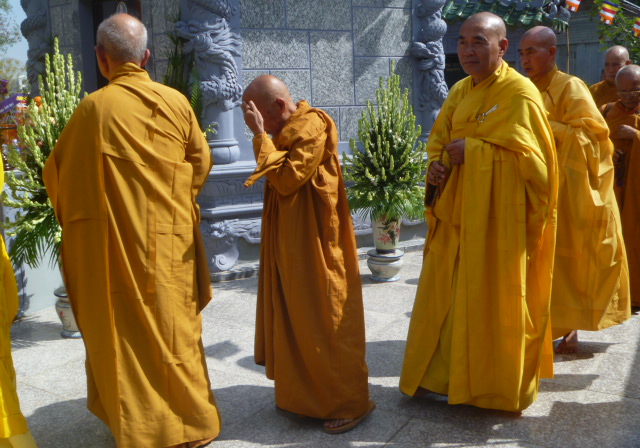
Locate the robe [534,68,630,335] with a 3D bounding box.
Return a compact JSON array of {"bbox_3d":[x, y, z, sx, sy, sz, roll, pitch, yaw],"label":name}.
[{"bbox_3d":[1.337,-0.121,3.432,0.540,1.380,0.450,9,16,42],"label":"robe"}]

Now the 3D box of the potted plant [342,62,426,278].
[{"bbox_3d":[0.500,-0.404,4.880,0.600,1.560,0.600,-1,12,0],"label":"potted plant"}]

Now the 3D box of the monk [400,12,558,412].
[{"bbox_3d":[0.669,-0.040,2.843,0.600,1.650,0.480,7,14,37],"label":"monk"}]

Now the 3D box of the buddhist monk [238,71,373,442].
[{"bbox_3d":[-0.027,0.107,2.736,0.480,1.440,0.500,-5,12,-15],"label":"buddhist monk"}]

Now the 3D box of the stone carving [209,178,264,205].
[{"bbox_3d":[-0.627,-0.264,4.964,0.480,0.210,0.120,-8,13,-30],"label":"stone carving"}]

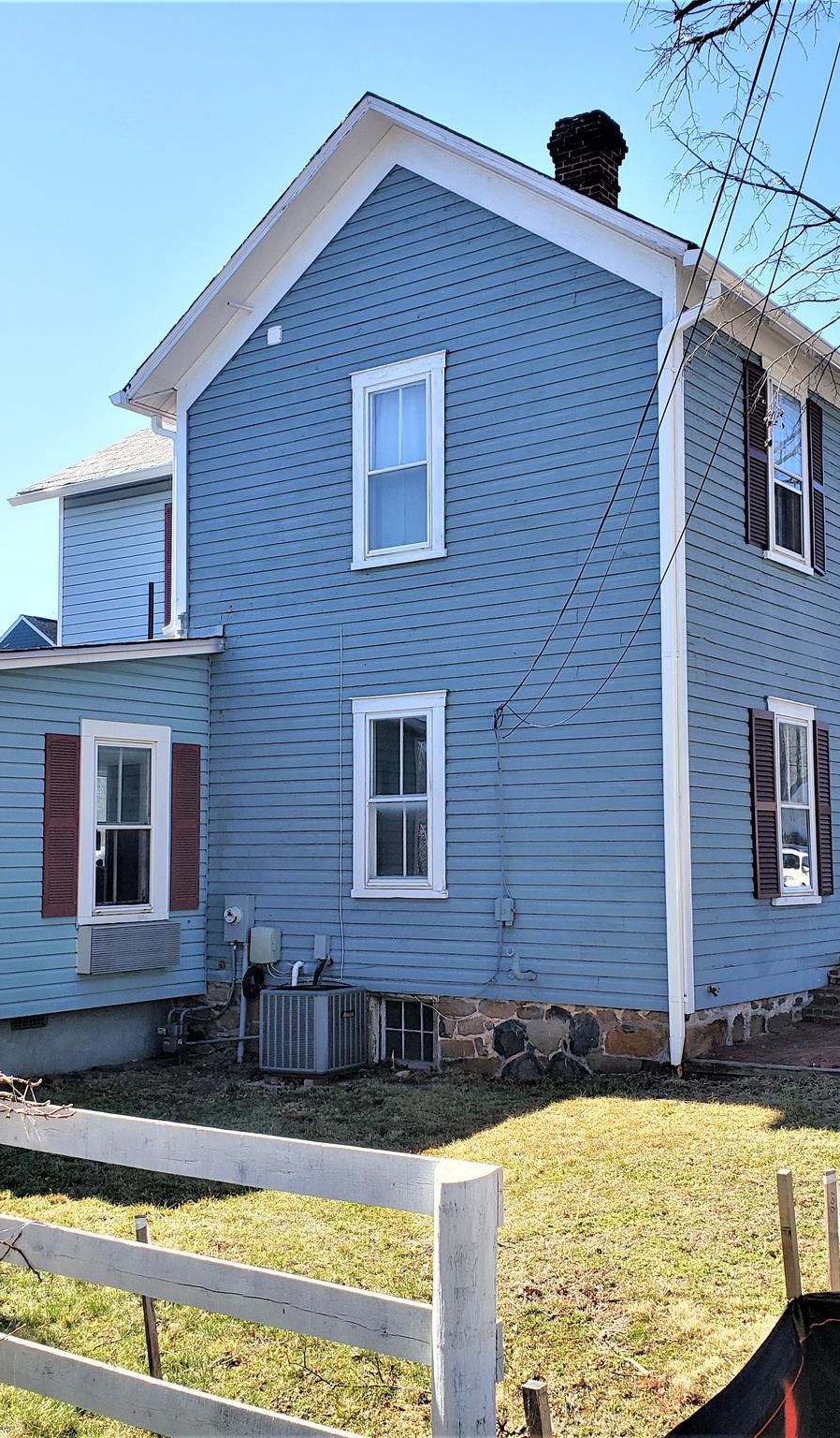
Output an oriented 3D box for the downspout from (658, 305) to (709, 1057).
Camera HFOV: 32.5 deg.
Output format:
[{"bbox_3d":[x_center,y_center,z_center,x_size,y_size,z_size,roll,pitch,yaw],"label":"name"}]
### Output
[{"bbox_3d":[2.035,-0.359,10.747,0.439,5.832,0.100,-4,-7,37],"label":"downspout"}]

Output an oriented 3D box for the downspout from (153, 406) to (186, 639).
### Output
[{"bbox_3d":[-2.582,-1.987,14.516,0.370,2.328,0.110,-4,-7,37],"label":"downspout"}]

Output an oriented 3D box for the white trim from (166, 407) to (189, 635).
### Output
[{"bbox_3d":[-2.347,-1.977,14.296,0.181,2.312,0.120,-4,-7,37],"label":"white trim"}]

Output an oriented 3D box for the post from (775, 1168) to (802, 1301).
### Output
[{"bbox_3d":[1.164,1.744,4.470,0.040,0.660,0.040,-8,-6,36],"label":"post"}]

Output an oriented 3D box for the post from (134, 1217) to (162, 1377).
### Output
[{"bbox_3d":[-0.840,1.870,4.523,0.040,0.600,0.040,-11,-6,36],"label":"post"}]

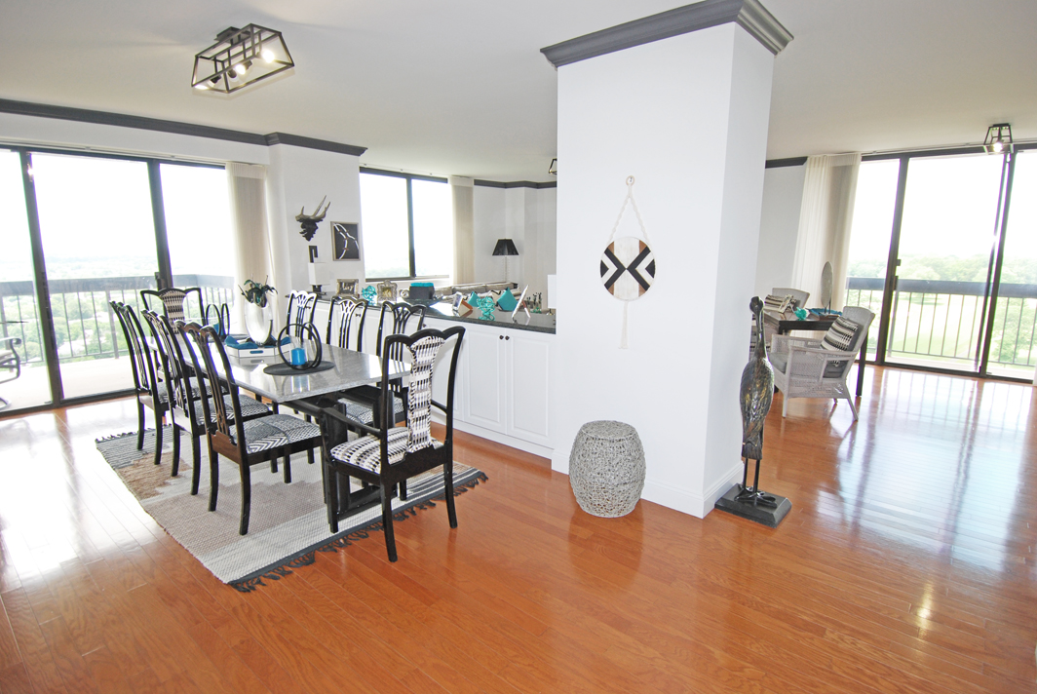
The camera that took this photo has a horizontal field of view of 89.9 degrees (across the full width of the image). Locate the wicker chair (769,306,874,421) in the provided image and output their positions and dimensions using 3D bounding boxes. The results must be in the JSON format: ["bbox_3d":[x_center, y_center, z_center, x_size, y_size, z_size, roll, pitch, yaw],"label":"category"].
[{"bbox_3d":[2.530,0.103,4.398,0.630,0.880,0.600,2,10,11],"label":"wicker chair"}]

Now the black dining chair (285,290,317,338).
[{"bbox_3d":[-1.944,0.120,4.189,0.493,1.067,0.540,9,13,40],"label":"black dining chair"}]

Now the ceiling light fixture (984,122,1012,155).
[{"bbox_3d":[4.270,-1.868,4.622,0.190,0.200,0.680,9,14,42],"label":"ceiling light fixture"}]

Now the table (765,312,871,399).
[{"bbox_3d":[3.066,0.042,5.522,0.826,0.742,0.840,2,10,9],"label":"table"}]

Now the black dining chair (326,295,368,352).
[{"bbox_3d":[-1.417,0.202,3.735,0.493,1.067,0.540,9,13,40],"label":"black dining chair"}]

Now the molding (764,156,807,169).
[{"bbox_3d":[3.209,-2.218,6.287,0.520,0.100,0.085,9,14,42],"label":"molding"}]

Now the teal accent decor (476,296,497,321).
[{"bbox_3d":[-0.226,-0.274,3.659,0.130,0.165,0.130,9,14,42],"label":"teal accent decor"}]

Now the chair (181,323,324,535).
[{"bbox_3d":[-1.412,0.372,2.801,0.493,1.067,0.540,9,13,40],"label":"chair"}]

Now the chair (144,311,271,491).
[{"bbox_3d":[-1.923,0.293,3.236,0.493,1.067,0.540,9,13,40],"label":"chair"}]

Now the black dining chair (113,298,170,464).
[{"bbox_3d":[-2.315,0.193,3.499,0.490,1.020,0.540,9,14,42],"label":"black dining chair"}]

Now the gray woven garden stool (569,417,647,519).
[{"bbox_3d":[0.494,0.666,2.886,0.423,0.456,0.423,0,10,0],"label":"gray woven garden stool"}]

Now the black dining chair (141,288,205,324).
[{"bbox_3d":[-2.828,0.071,4.454,0.554,1.067,0.539,9,13,40],"label":"black dining chair"}]

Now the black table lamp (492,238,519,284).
[{"bbox_3d":[-0.192,-1.197,7.811,0.400,0.850,0.400,0,10,0],"label":"black table lamp"}]

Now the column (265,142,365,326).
[{"bbox_3d":[-2.147,-0.867,5.610,0.420,2.360,0.870,9,14,42],"label":"column"}]

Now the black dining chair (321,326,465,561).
[{"bbox_3d":[-0.597,0.413,2.572,0.554,1.067,0.539,9,13,40],"label":"black dining chair"}]

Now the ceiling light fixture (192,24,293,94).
[{"bbox_3d":[-1.460,-1.525,2.713,0.710,0.200,0.200,8,13,38],"label":"ceiling light fixture"}]

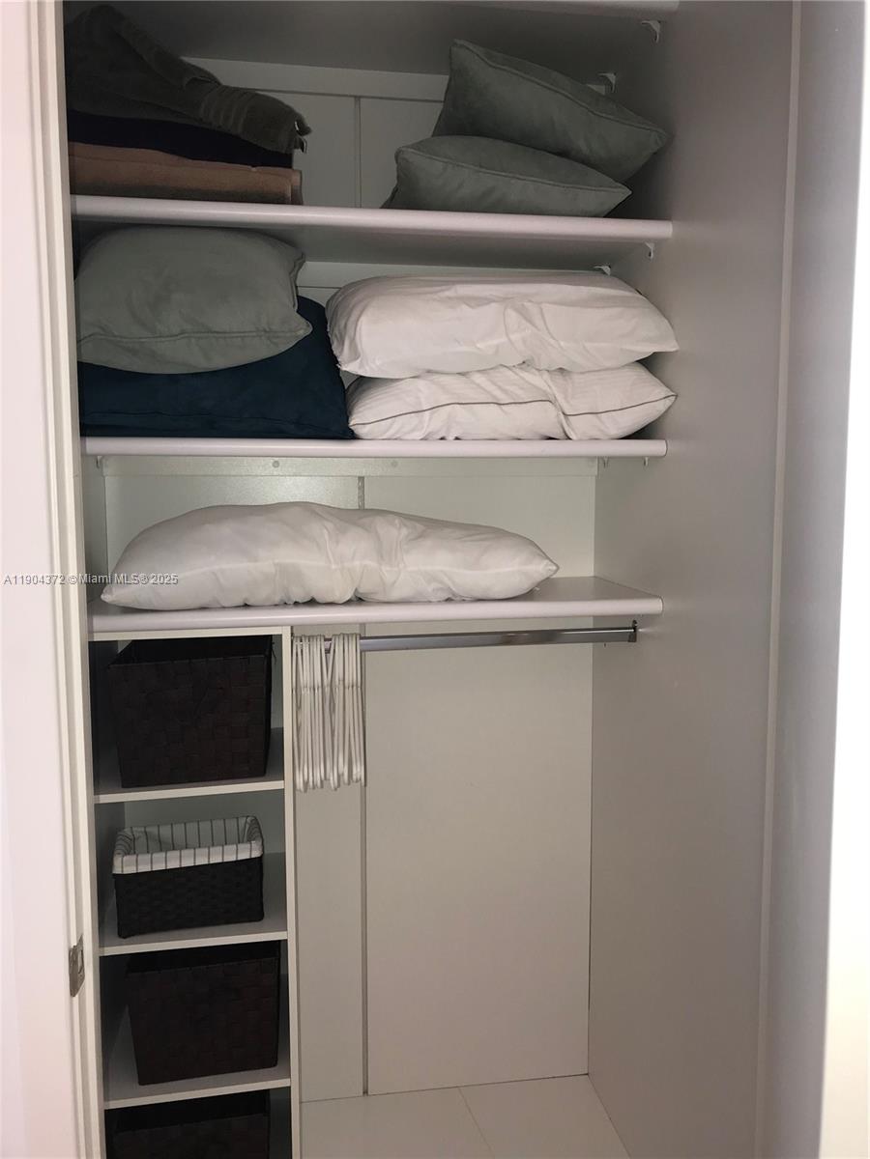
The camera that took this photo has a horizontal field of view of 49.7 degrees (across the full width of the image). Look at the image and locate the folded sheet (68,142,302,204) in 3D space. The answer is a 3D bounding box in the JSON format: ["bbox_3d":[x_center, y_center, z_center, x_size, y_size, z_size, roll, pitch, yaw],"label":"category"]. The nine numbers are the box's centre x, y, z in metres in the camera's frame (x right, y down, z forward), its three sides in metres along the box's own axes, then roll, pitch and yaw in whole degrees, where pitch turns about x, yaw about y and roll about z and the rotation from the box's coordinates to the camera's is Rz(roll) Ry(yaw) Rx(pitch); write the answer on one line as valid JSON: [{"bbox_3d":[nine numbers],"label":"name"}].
[{"bbox_3d":[-0.449,-0.704,1.730,0.394,0.086,0.297,-1,8,-10],"label":"folded sheet"}]

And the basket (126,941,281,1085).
[{"bbox_3d":[-0.462,0.831,1.928,0.286,0.231,0.271,-1,8,-10],"label":"basket"}]

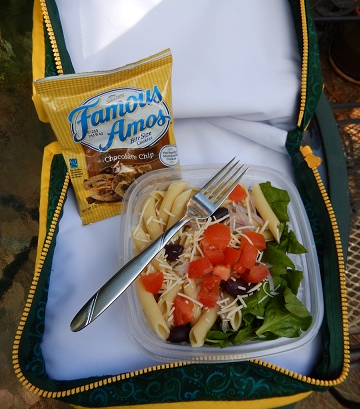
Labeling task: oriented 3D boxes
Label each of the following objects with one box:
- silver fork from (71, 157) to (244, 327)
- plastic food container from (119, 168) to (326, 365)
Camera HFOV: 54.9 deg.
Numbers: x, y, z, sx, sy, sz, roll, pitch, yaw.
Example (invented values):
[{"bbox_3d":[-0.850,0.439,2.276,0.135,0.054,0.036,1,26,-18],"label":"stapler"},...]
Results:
[{"bbox_3d":[-0.011,0.026,0.274,0.025,0.018,0.189,42,72,12],"label":"silver fork"},{"bbox_3d":[0.030,0.048,0.301,0.157,0.055,0.157,-4,69,-5],"label":"plastic food container"}]

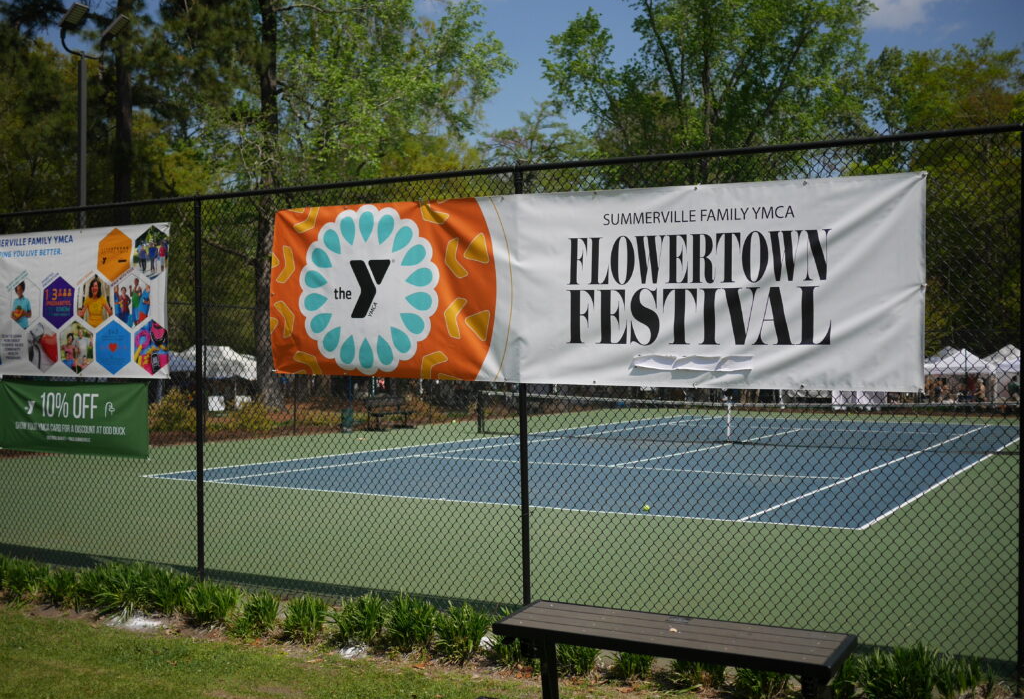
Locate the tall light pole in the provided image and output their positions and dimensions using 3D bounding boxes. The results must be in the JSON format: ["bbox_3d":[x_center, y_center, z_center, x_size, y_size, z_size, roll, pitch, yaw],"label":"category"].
[{"bbox_3d":[-8.129,-2.307,23.159,0.750,8.600,1.300,0,0,28],"label":"tall light pole"}]

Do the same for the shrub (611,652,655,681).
[{"bbox_3d":[0.738,1.844,7.229,0.330,0.310,0.330,0,0,29],"label":"shrub"}]

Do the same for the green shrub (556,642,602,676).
[{"bbox_3d":[0.368,1.726,6.889,0.300,0.310,0.310,0,0,0],"label":"green shrub"}]

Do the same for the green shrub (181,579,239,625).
[{"bbox_3d":[-2.068,1.724,8.152,0.380,0.300,0.360,0,0,0],"label":"green shrub"}]

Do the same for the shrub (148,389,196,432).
[{"bbox_3d":[-8.313,1.489,28.900,1.350,1.050,1.250,0,0,29],"label":"shrub"}]

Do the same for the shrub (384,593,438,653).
[{"bbox_3d":[-0.635,1.708,7.424,0.340,0.340,0.340,0,0,0],"label":"shrub"}]

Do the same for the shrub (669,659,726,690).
[{"bbox_3d":[1.086,1.850,7.073,0.390,0.300,0.390,0,0,29],"label":"shrub"}]

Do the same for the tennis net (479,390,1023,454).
[{"bbox_3d":[4.801,1.582,26.338,12.800,1.070,0.120,0,0,29],"label":"tennis net"}]

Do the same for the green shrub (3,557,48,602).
[{"bbox_3d":[-3.650,1.714,8.887,0.360,0.310,0.350,0,0,28],"label":"green shrub"}]

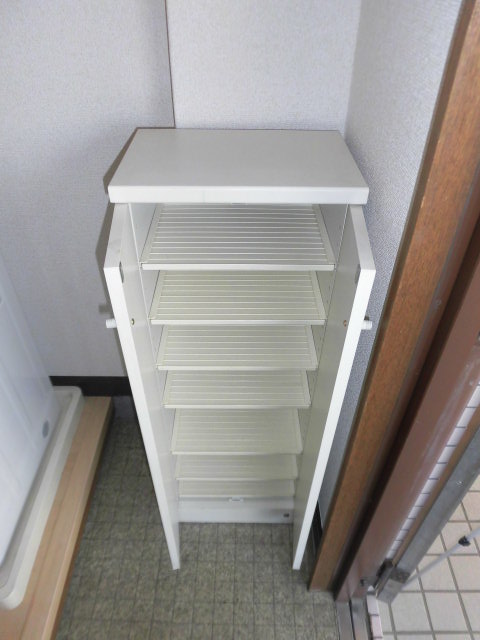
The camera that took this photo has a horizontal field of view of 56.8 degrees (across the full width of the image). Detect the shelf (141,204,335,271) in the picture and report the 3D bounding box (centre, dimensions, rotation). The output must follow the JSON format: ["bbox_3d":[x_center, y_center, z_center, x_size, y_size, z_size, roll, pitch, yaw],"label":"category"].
[{"bbox_3d":[-0.003,-0.166,0.866,0.343,0.013,0.223,0,41,-1],"label":"shelf"}]

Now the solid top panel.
[{"bbox_3d":[-0.002,-0.272,0.767,0.390,0.026,0.257,0,41,-1],"label":"solid top panel"}]

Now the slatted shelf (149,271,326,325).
[{"bbox_3d":[-0.004,-0.068,0.951,0.343,0.013,0.223,0,41,-1],"label":"slatted shelf"}]

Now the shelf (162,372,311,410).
[{"bbox_3d":[-0.006,0.132,1.124,0.343,0.013,0.223,0,41,-1],"label":"shelf"}]

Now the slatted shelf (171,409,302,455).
[{"bbox_3d":[-0.008,0.280,1.251,0.343,0.013,0.223,0,41,-1],"label":"slatted shelf"}]

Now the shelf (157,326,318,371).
[{"bbox_3d":[-0.005,0.031,1.036,0.343,0.013,0.223,0,41,-1],"label":"shelf"}]

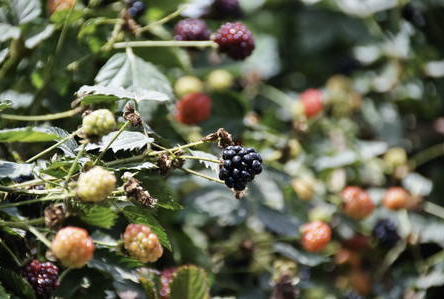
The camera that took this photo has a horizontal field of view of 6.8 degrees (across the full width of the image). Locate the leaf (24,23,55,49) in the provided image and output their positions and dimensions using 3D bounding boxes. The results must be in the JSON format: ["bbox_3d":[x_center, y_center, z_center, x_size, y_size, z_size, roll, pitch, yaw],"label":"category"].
[{"bbox_3d":[-0.093,-0.058,1.920,0.020,0.004,0.016,-37,25,0],"label":"leaf"}]

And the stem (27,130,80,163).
[{"bbox_3d":[-0.074,-0.001,1.640,0.027,0.002,0.002,-31,0,0],"label":"stem"}]

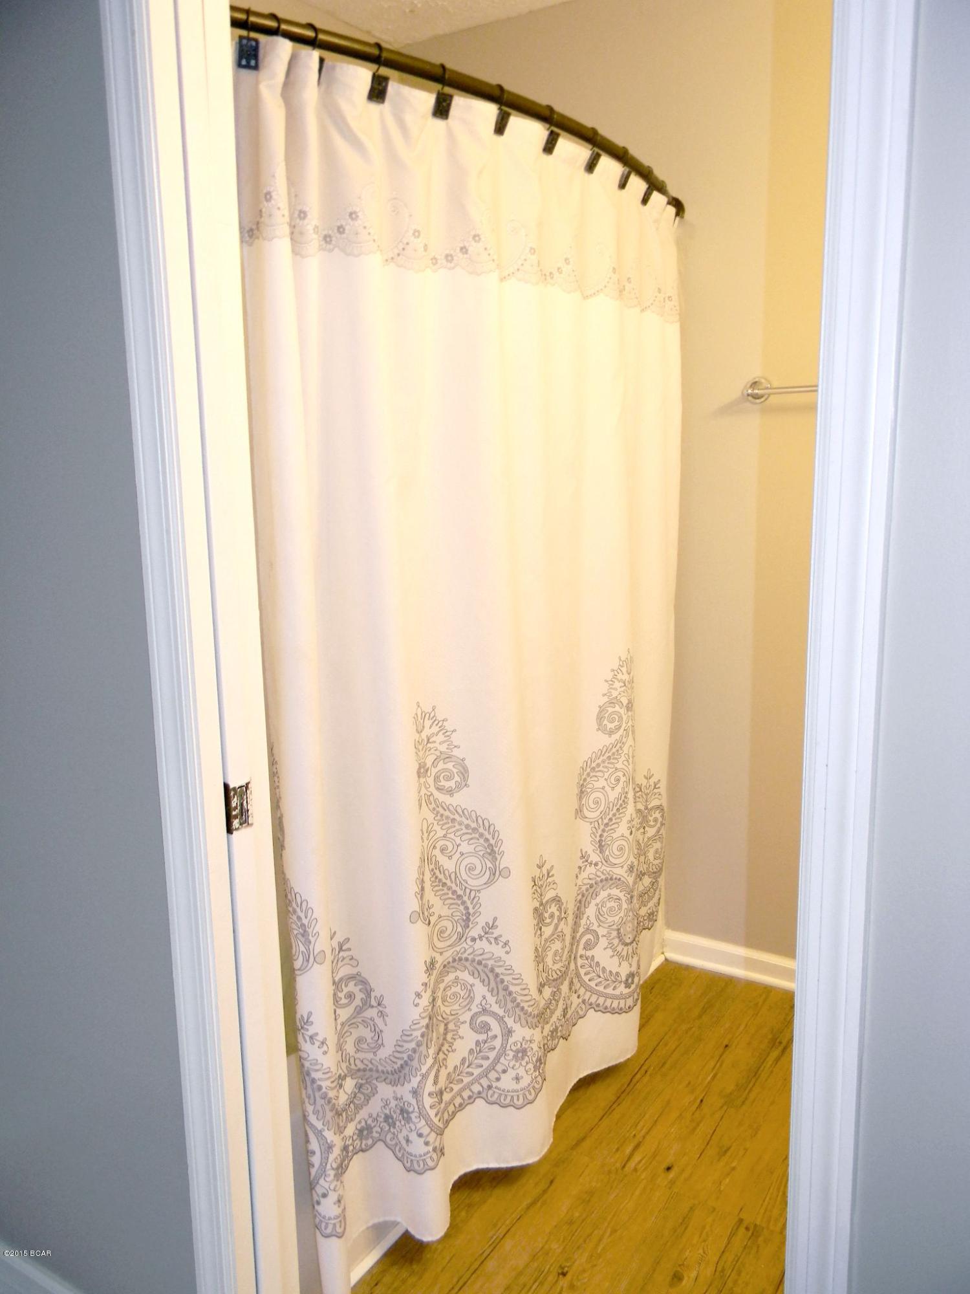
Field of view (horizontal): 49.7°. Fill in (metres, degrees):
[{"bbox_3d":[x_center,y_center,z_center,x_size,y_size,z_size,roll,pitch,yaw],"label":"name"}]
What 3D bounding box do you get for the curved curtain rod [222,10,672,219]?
[{"bbox_3d":[0.048,-0.928,1.860,0.185,0.050,1.527,6,12,36],"label":"curved curtain rod"}]

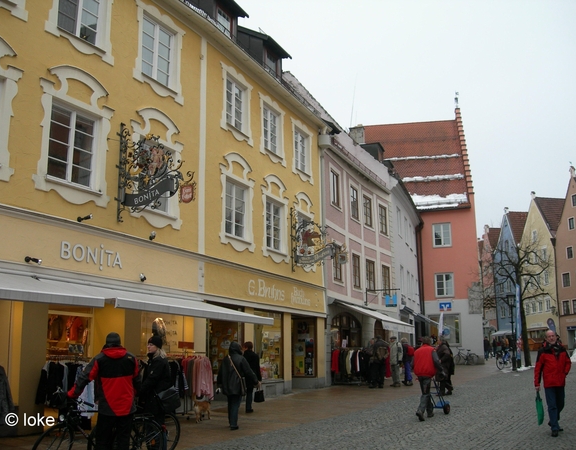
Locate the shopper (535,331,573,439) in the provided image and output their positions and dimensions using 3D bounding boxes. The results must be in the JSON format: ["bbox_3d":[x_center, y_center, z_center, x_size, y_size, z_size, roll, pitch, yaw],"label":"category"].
[{"bbox_3d":[4.505,2.655,11.176,0.650,1.750,0.480,-6,-13,20],"label":"shopper"}]

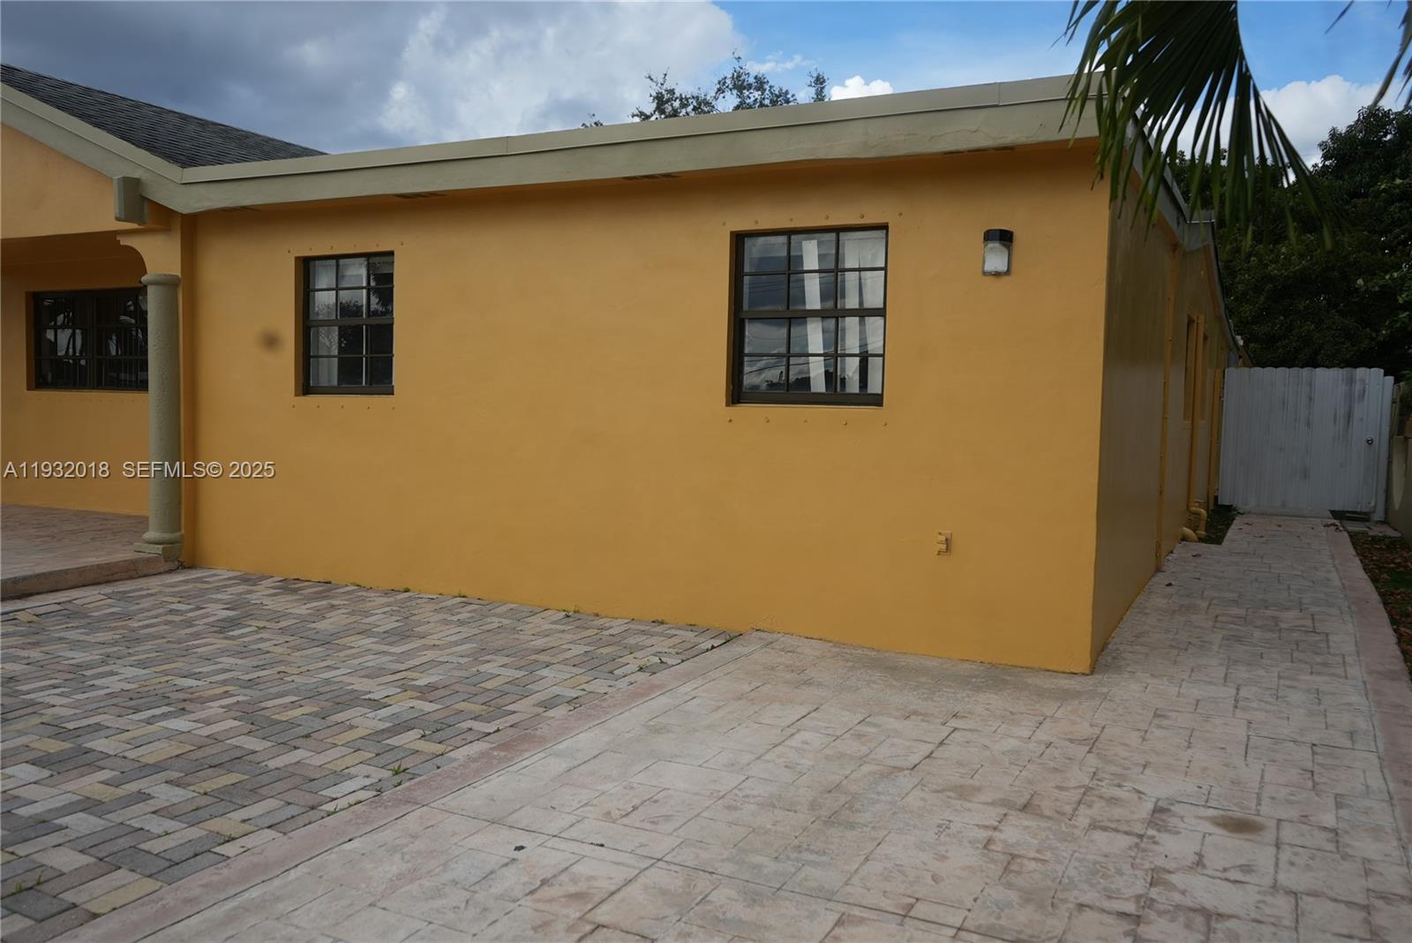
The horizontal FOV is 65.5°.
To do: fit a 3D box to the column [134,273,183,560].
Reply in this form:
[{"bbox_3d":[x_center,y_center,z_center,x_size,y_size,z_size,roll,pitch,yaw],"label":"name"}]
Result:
[{"bbox_3d":[-4.075,-0.430,8.271,0.280,2.075,0.270,3,3,26],"label":"column"}]

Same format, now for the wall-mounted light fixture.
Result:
[{"bbox_3d":[1.482,-1.115,5.594,0.138,0.222,0.100,3,3,26],"label":"wall-mounted light fixture"}]

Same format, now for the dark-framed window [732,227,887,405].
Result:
[{"bbox_3d":[0.596,-0.858,6.206,0.930,0.985,0.090,3,3,26],"label":"dark-framed window"}]

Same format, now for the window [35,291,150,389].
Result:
[{"bbox_3d":[-5.986,-1.274,10.801,1.860,0.980,0.090,3,3,26],"label":"window"}]

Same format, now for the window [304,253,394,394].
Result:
[{"bbox_3d":[-2.458,-1.009,7.679,0.910,0.980,0.090,3,3,26],"label":"window"}]

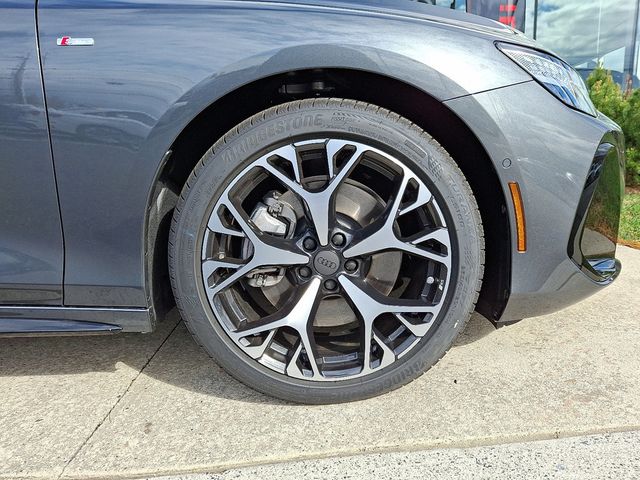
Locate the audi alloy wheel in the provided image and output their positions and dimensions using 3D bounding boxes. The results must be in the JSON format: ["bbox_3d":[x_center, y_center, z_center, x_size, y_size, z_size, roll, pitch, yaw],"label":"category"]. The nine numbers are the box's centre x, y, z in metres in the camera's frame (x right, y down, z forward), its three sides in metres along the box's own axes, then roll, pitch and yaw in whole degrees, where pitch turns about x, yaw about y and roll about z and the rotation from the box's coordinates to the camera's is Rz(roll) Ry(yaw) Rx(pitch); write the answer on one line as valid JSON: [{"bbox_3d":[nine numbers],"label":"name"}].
[{"bbox_3d":[0.015,0.032,1.092,0.690,0.690,0.240,0,12,1],"label":"audi alloy wheel"}]

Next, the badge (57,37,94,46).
[{"bbox_3d":[-0.485,-0.394,0.917,0.074,0.019,0.005,0,5,1],"label":"badge"}]

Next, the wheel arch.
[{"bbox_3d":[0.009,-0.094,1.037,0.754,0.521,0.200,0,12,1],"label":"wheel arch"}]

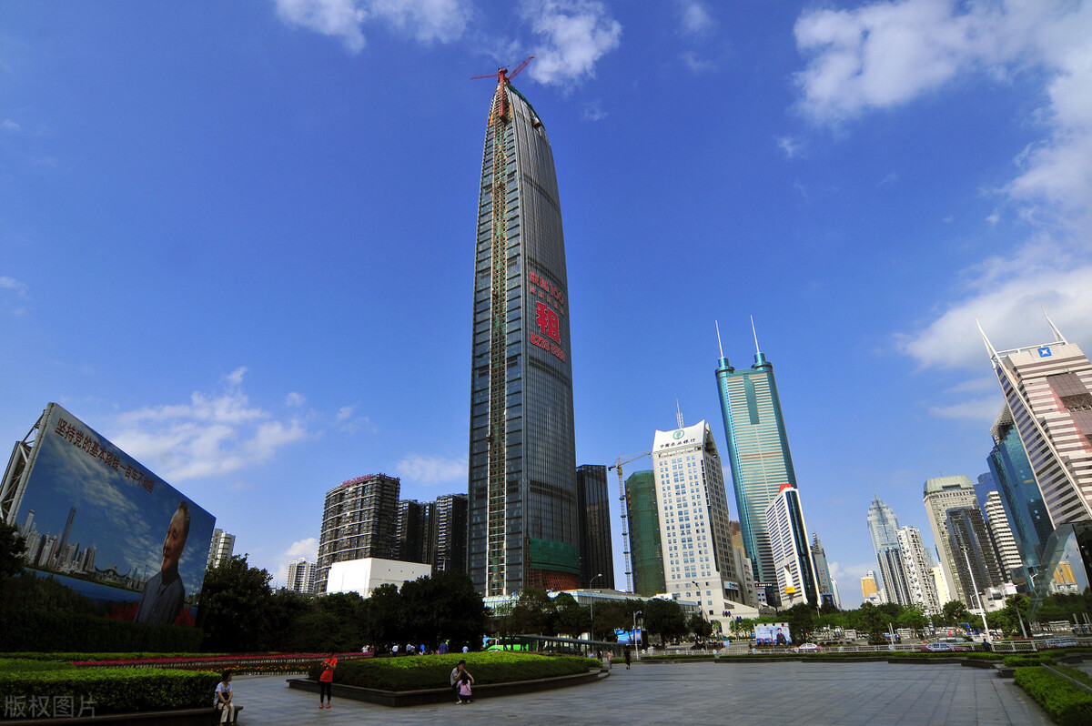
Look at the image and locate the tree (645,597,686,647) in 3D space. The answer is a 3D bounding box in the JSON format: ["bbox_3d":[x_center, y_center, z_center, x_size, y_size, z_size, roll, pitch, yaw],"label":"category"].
[{"bbox_3d":[21.170,46.785,98.121,7.600,8.600,7.600,-2,-25,0],"label":"tree"}]

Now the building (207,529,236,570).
[{"bbox_3d":[-199.185,137.265,325.637,14.000,72.000,14.000,-17,-29,29],"label":"building"}]

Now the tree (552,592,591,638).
[{"bbox_3d":[4.890,50.100,106.740,7.800,9.830,7.800,-2,-26,2],"label":"tree"}]

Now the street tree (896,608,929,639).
[{"bbox_3d":[93.220,66.560,138.850,7.200,7.080,7.200,-15,-30,28],"label":"street tree"}]

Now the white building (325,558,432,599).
[{"bbox_3d":[-66.212,98.189,217.388,23.000,34.600,31.000,-17,-29,29],"label":"white building"}]

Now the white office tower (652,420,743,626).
[{"bbox_3d":[84.500,91.790,308.690,31.000,107.660,34.000,-16,-30,29],"label":"white office tower"}]

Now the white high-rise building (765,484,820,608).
[{"bbox_3d":[248.523,196.115,533.625,18.000,138.000,60.000,-5,-25,6],"label":"white high-rise building"}]

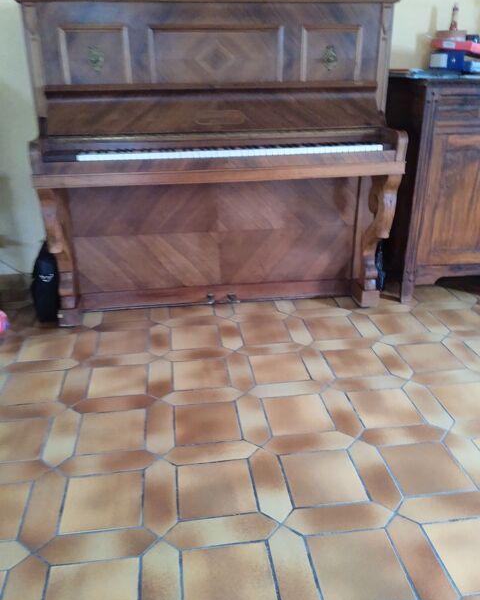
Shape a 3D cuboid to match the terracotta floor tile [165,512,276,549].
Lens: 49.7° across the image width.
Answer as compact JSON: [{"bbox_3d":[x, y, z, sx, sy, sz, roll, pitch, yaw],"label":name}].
[{"bbox_3d":[-0.043,0.545,1.207,0.274,0.010,0.080,-3,23,-7],"label":"terracotta floor tile"}]

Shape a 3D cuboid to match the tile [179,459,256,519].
[{"bbox_3d":[-0.063,0.501,1.367,0.195,0.012,0.195,-3,23,-7],"label":"tile"}]

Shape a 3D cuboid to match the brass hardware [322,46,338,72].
[{"bbox_3d":[0.378,-0.998,2.138,0.066,0.105,0.030,-3,23,-7],"label":"brass hardware"}]

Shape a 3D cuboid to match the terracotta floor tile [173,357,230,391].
[{"bbox_3d":[-0.143,0.276,1.892,0.198,0.010,0.195,-3,24,-7],"label":"terracotta floor tile"}]

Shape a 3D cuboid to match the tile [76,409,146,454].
[{"bbox_3d":[-0.390,0.406,1.590,0.195,0.012,0.195,-3,23,-7],"label":"tile"}]

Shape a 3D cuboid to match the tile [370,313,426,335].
[{"bbox_3d":[0.688,0.109,2.261,0.198,0.010,0.195,-3,24,-7],"label":"tile"}]

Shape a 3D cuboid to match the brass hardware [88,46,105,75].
[{"bbox_3d":[-0.572,-0.958,2.061,0.070,0.112,0.020,-3,24,-7],"label":"brass hardware"}]

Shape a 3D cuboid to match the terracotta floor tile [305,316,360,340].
[{"bbox_3d":[0.394,0.128,2.232,0.195,0.012,0.195,-3,23,-7],"label":"terracotta floor tile"}]

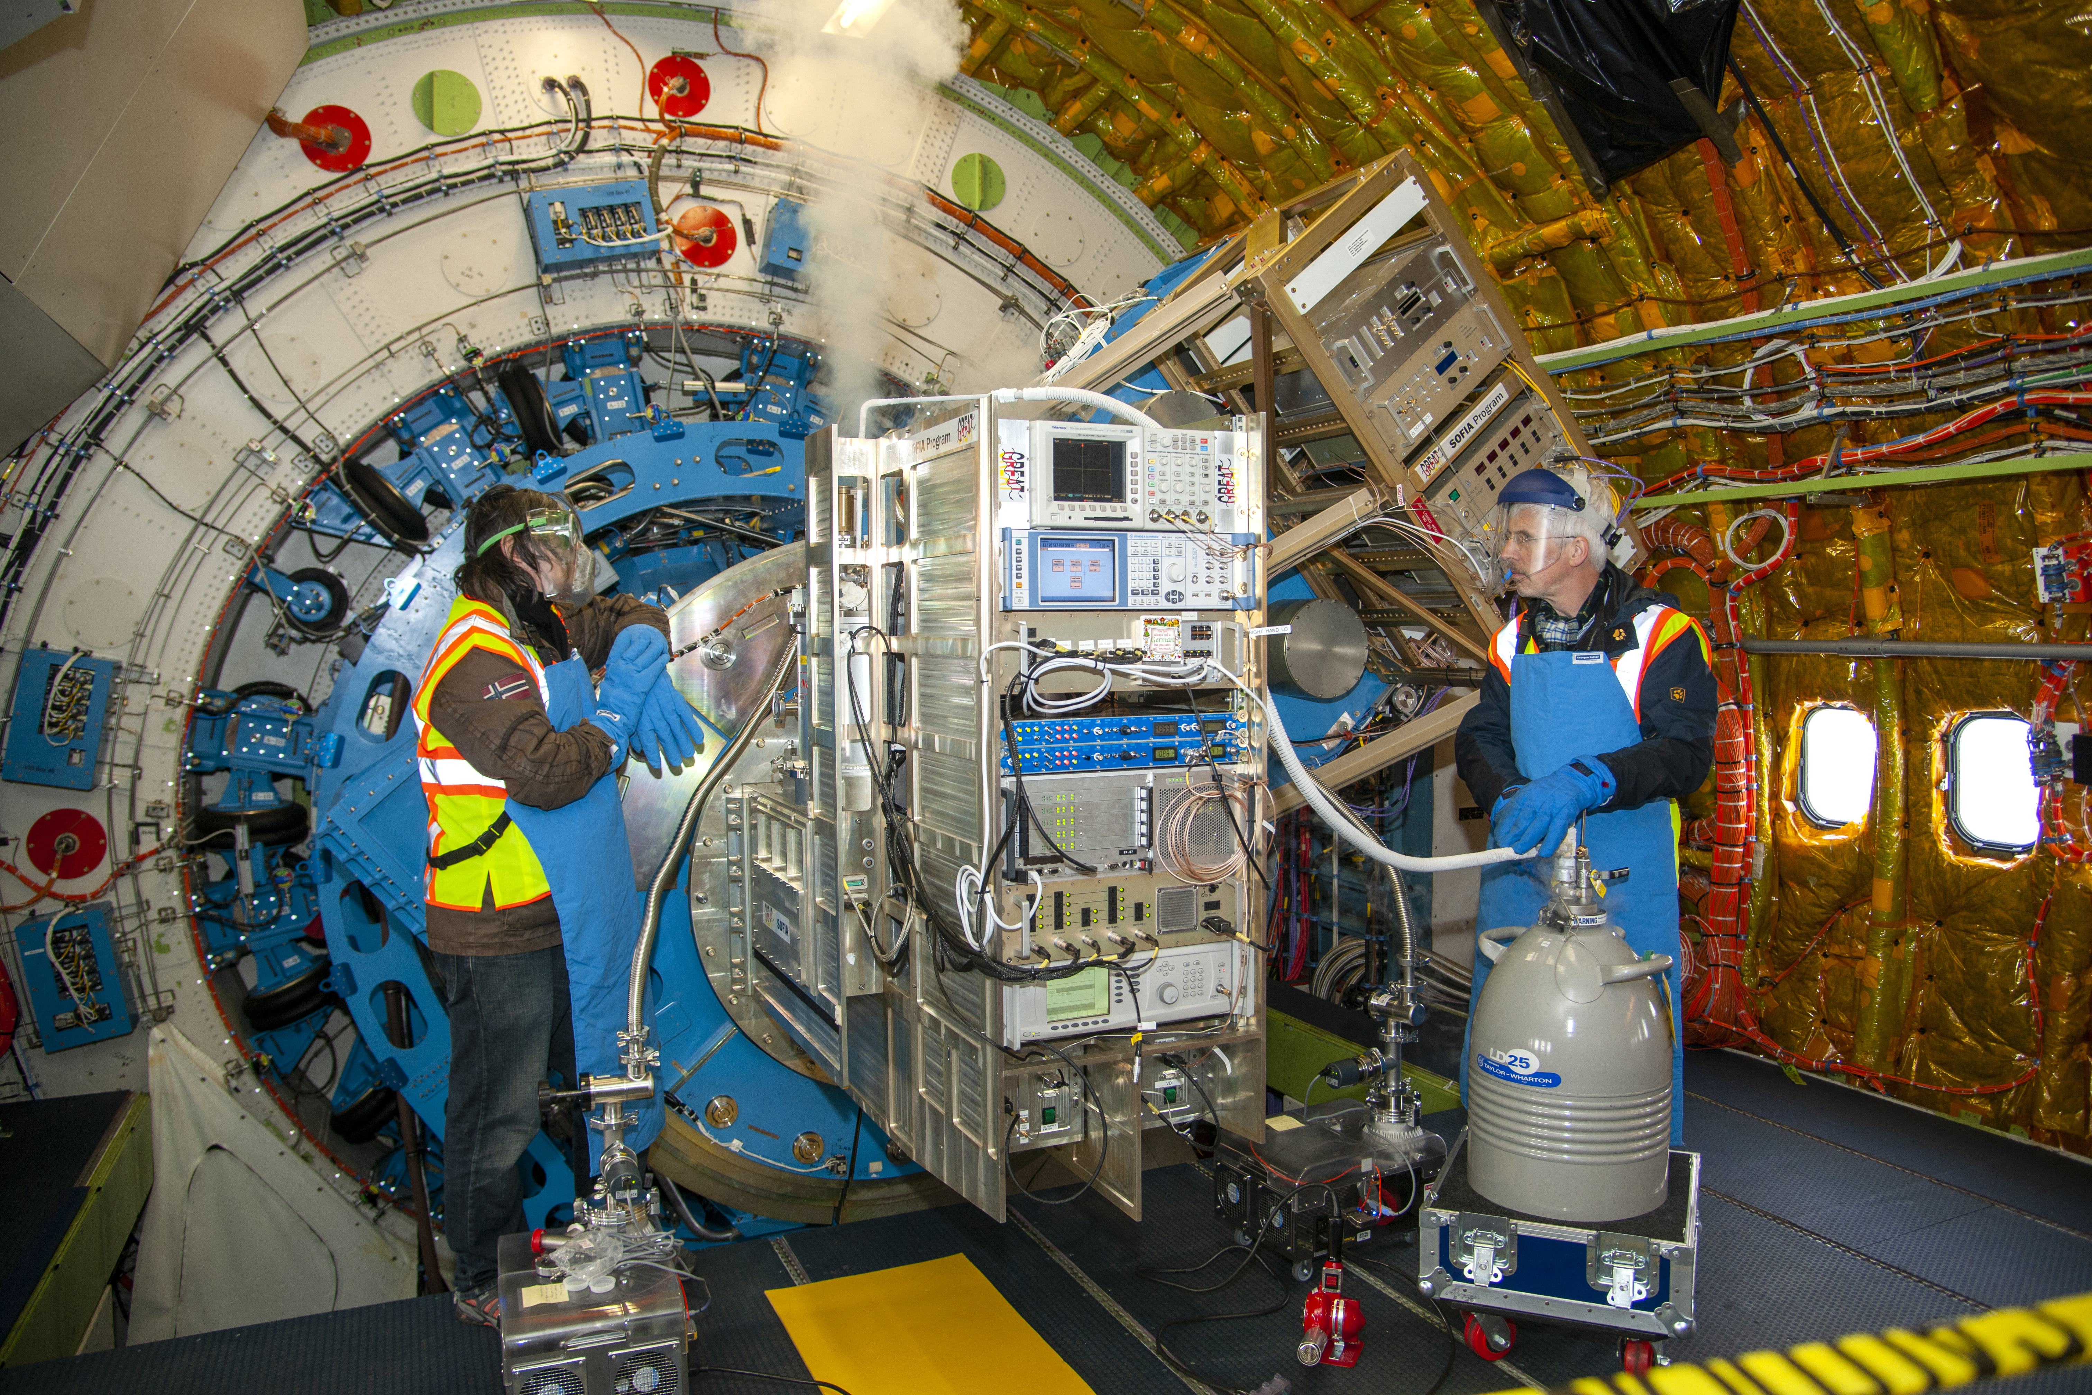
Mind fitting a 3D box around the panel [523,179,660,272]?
[{"bbox_3d":[-1.569,-1.633,4.842,0.397,0.238,0.135,-15,9,-25],"label":"panel"}]

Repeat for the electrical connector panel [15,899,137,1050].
[{"bbox_3d":[-2.979,0.859,4.297,0.226,0.395,0.135,-12,8,-25],"label":"electrical connector panel"}]

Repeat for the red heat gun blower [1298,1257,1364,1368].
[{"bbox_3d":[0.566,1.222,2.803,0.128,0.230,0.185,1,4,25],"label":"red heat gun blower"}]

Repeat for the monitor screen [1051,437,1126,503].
[{"bbox_3d":[0.071,-0.377,2.318,0.137,0.104,0.020,-2,3,-25],"label":"monitor screen"}]

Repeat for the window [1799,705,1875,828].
[{"bbox_3d":[2.628,0.234,4.632,0.050,0.400,0.272,-2,4,-26],"label":"window"}]

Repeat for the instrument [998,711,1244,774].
[{"bbox_3d":[0.066,0.069,2.533,0.483,0.089,0.360,-2,4,-26],"label":"instrument"}]

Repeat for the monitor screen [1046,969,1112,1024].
[{"bbox_3d":[0.055,0.495,2.333,0.116,0.088,0.020,-2,3,-25],"label":"monitor screen"}]

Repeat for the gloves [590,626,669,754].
[{"bbox_3d":[-0.812,-0.015,2.720,0.110,0.240,0.120,17,-6,-20],"label":"gloves"}]

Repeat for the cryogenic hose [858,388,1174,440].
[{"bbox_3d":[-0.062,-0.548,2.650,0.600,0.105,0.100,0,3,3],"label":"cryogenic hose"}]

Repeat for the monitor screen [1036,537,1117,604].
[{"bbox_3d":[0.053,-0.206,2.282,0.145,0.109,0.020,-2,4,-26],"label":"monitor screen"}]

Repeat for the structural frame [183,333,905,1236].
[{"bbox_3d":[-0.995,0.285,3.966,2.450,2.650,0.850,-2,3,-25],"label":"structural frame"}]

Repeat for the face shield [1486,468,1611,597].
[{"bbox_3d":[1.093,-0.355,3.050,0.245,0.260,0.220,0,3,6],"label":"face shield"}]

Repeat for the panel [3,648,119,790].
[{"bbox_3d":[-2.991,0.066,4.245,0.226,0.395,0.135,9,-1,-26],"label":"panel"}]

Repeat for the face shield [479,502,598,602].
[{"bbox_3d":[-1.037,-0.290,2.860,0.210,0.180,0.190,9,-2,-18],"label":"face shield"}]

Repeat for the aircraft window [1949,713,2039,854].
[{"bbox_3d":[2.848,0.258,4.184,0.050,0.400,0.272,-2,4,-26],"label":"aircraft window"}]

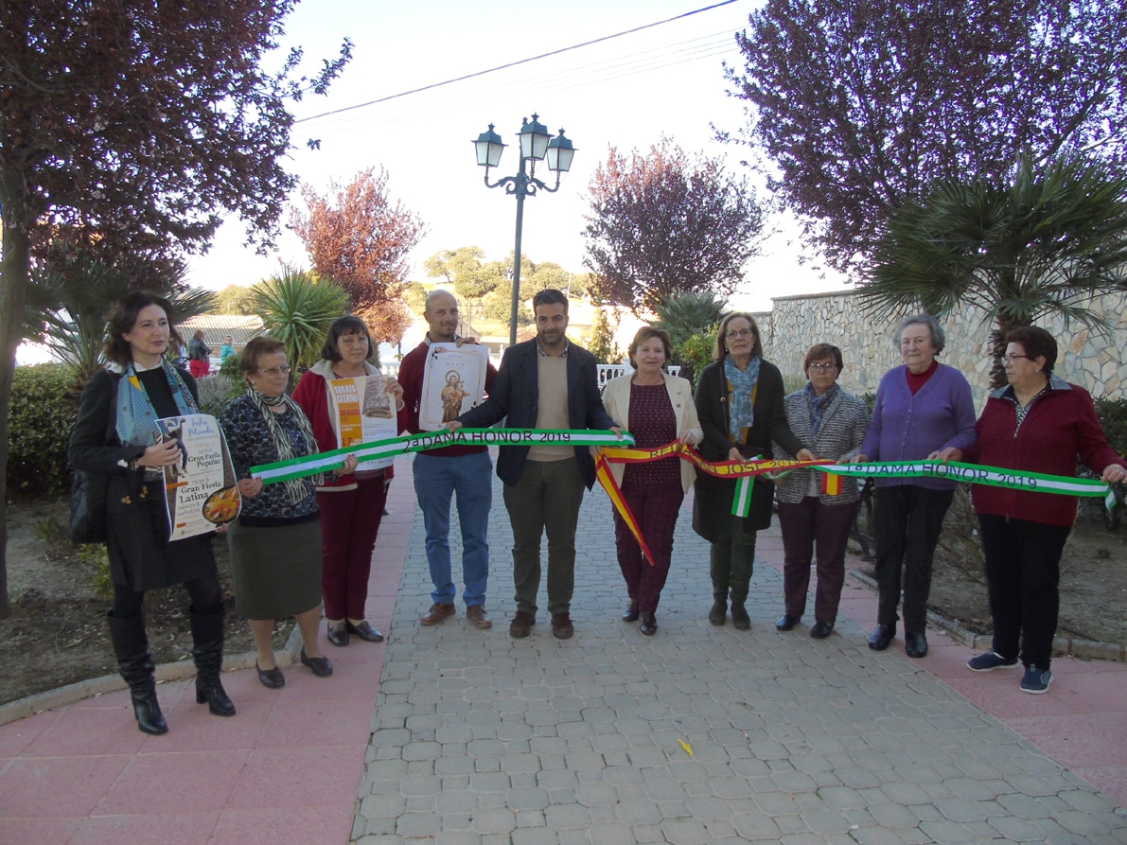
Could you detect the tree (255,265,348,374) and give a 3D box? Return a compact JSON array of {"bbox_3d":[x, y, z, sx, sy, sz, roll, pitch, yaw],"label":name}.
[{"bbox_3d":[-2.954,-0.629,9.172,1.130,2.250,1.130,1,6,-8],"label":"tree"}]

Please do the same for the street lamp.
[{"bbox_3d":[-0.678,-2.140,12.314,1.500,4.760,1.300,1,6,-8],"label":"street lamp"}]

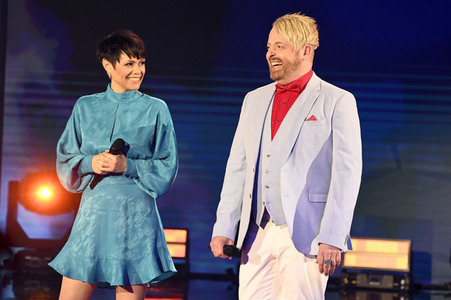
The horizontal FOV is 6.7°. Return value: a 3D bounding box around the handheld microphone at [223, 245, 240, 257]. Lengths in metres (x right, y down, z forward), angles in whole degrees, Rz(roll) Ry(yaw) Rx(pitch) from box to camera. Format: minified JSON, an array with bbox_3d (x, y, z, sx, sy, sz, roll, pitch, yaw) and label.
[{"bbox_3d":[0.008,0.396,15.200,0.050,0.050,0.250,6,1,-18],"label":"handheld microphone"}]

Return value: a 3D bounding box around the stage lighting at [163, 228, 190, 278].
[{"bbox_3d":[-0.429,0.632,23.800,0.420,0.310,0.240,3,3,0],"label":"stage lighting"}]

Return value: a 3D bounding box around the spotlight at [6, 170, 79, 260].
[{"bbox_3d":[-1.113,0.422,23.900,0.475,0.580,0.380,3,3,0],"label":"spotlight"}]

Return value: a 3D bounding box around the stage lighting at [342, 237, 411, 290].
[{"bbox_3d":[0.924,0.696,23.600,0.420,0.310,0.240,3,3,0],"label":"stage lighting"}]

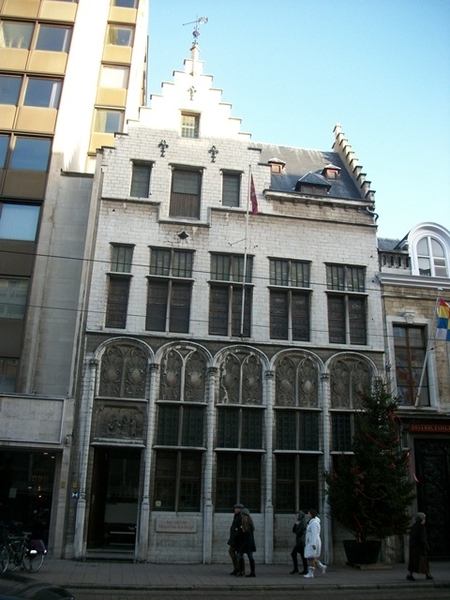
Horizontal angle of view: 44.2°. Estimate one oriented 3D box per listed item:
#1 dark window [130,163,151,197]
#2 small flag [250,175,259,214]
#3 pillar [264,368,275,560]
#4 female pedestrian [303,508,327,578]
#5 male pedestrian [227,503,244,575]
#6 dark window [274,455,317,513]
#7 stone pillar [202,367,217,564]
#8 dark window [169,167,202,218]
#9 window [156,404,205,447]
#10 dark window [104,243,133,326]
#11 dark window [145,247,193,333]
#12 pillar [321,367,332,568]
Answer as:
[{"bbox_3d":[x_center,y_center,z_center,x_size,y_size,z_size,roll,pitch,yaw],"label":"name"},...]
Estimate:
[{"bbox_3d":[-2.977,-4.248,19.649,0.654,1.375,0.280,4,-19,-8],"label":"dark window"},{"bbox_3d":[1.021,-3.601,18.938,0.250,1.439,0.300,4,-19,-8],"label":"small flag"},{"bbox_3d":[1.383,5.041,17.225,0.298,5.801,0.270,4,-19,-8],"label":"pillar"},{"bbox_3d":[2.383,6.652,15.209,0.650,1.680,0.500,4,-19,-7],"label":"female pedestrian"},{"bbox_3d":[0.322,6.230,14.479,0.460,1.716,0.500,4,-19,-8],"label":"male pedestrian"},{"bbox_3d":[2.140,5.510,16.669,1.321,1.677,0.150,4,-19,-8],"label":"dark window"},{"bbox_3d":[-0.437,4.751,16.259,0.320,5.689,0.320,4,-19,-8],"label":"stone pillar"},{"bbox_3d":[-1.456,-4.007,20.773,1.158,2.098,0.200,4,-19,-7],"label":"dark window"},{"bbox_3d":[-1.376,3.917,17.314,1.480,1.328,0.250,4,-19,-8],"label":"window"},{"bbox_3d":[-3.659,-0.487,19.278,0.734,3.048,0.200,4,-19,-7],"label":"dark window"},{"bbox_3d":[-1.922,-0.354,19.504,1.533,3.081,0.200,4,-19,-7],"label":"dark window"},{"bbox_3d":[3.362,5.398,18.383,0.326,6.130,0.330,4,-19,-7],"label":"pillar"}]

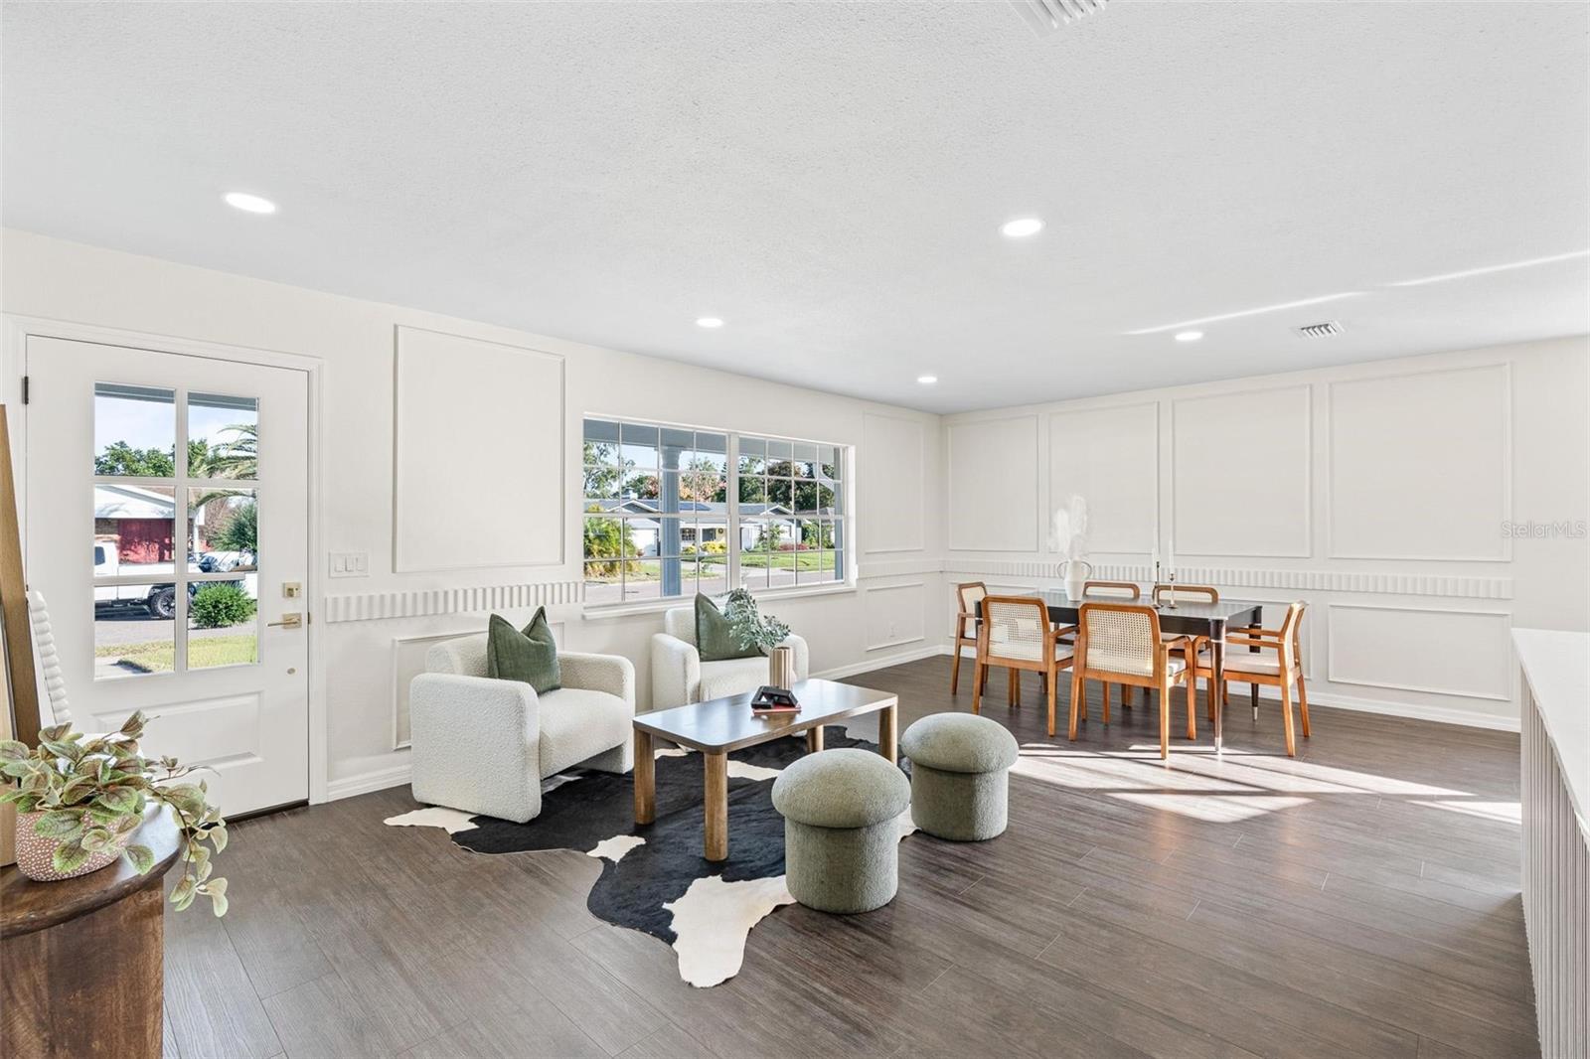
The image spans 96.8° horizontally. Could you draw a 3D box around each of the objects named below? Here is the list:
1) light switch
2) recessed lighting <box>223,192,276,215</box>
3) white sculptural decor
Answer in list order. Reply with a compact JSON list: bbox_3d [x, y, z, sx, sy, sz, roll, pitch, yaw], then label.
[{"bbox_3d":[-2.183,0.173,3.463,0.013,0.122,0.170,0,0,44],"label":"light switch"},{"bbox_3d":[-1.922,-1.142,2.499,0.160,0.025,0.160,0,0,44],"label":"recessed lighting"},{"bbox_3d":[2.021,0.137,5.178,0.290,0.790,0.200,0,0,10],"label":"white sculptural decor"}]

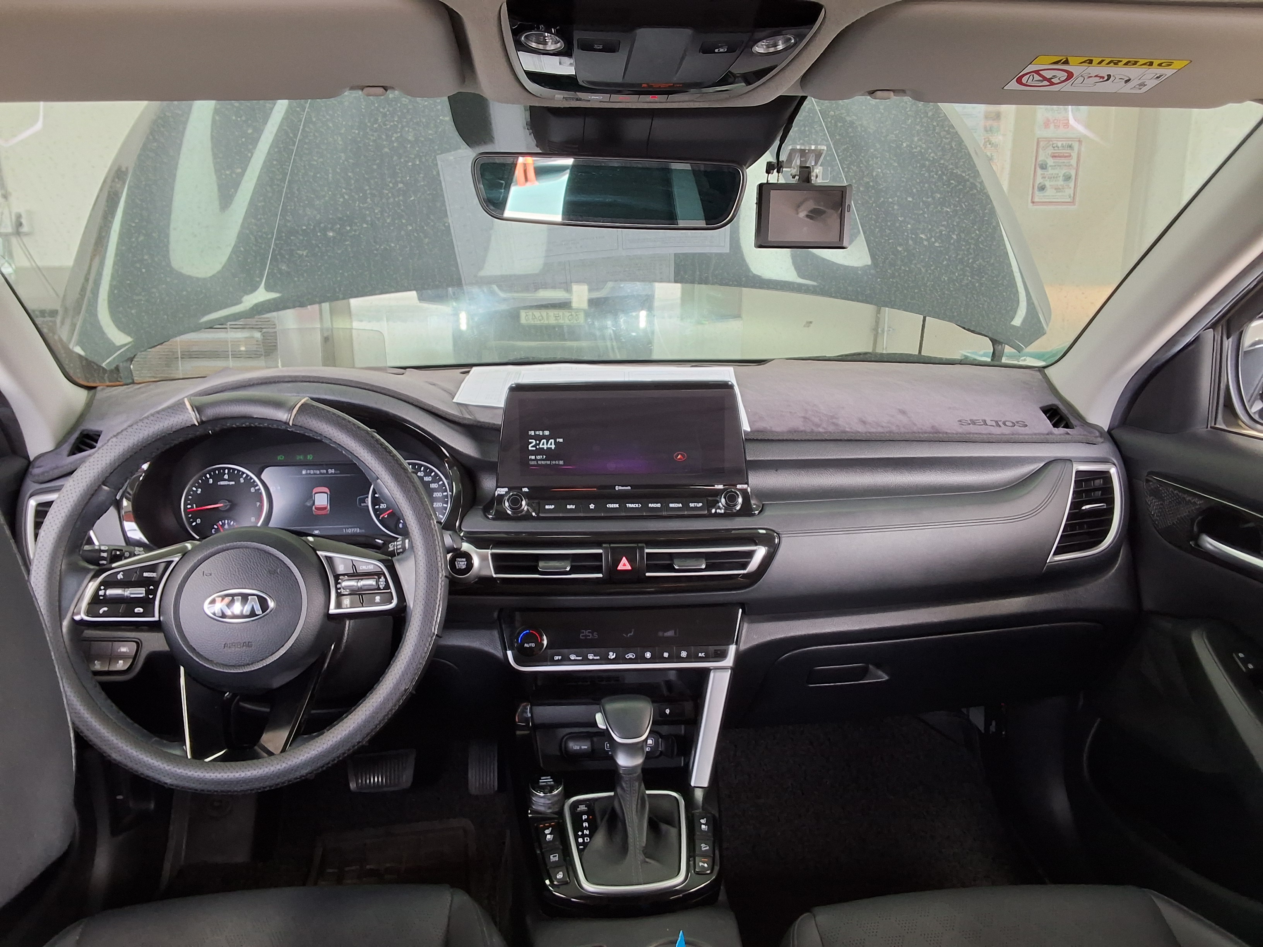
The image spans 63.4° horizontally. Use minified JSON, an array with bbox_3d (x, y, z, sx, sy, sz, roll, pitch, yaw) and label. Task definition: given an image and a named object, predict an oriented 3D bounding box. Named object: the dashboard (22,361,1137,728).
[{"bbox_3d":[-0.037,0.097,1.418,1.420,0.470,0.460,-2,13,-5],"label":"dashboard"}]

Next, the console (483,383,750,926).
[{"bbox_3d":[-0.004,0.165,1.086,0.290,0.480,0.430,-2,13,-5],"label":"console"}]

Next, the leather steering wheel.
[{"bbox_3d":[-0.369,0.110,0.989,0.380,0.380,0.100,-2,-6,-6],"label":"leather steering wheel"}]

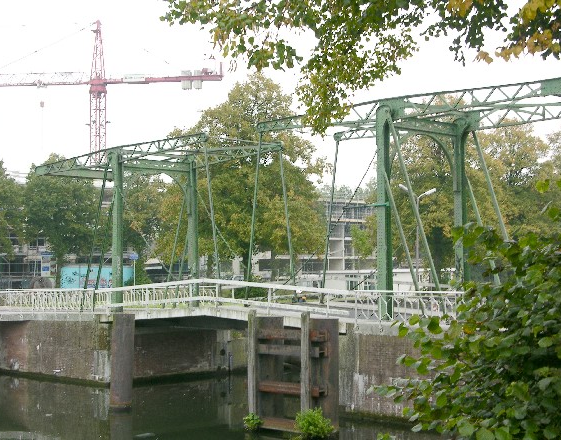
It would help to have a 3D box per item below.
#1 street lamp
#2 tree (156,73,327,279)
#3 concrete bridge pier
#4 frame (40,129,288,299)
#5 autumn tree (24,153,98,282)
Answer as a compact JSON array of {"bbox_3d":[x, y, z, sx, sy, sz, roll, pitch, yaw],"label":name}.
[{"bbox_3d":[9.201,1.448,69.815,3.600,7.235,0.350,2,-4,-43],"label":"street lamp"},{"bbox_3d":[-2.506,-2.320,69.615,11.400,15.026,11.000,-1,-3,0],"label":"tree"},{"bbox_3d":[-5.846,5.274,39.273,0.810,3.625,0.810,4,-4,-43],"label":"concrete bridge pier"},{"bbox_3d":[-6.143,0.504,50.004,4.851,7.488,14.097,2,-4,-43],"label":"frame"},{"bbox_3d":[-15.844,0.464,75.733,5.400,10.415,5.400,-1,-3,0],"label":"autumn tree"}]

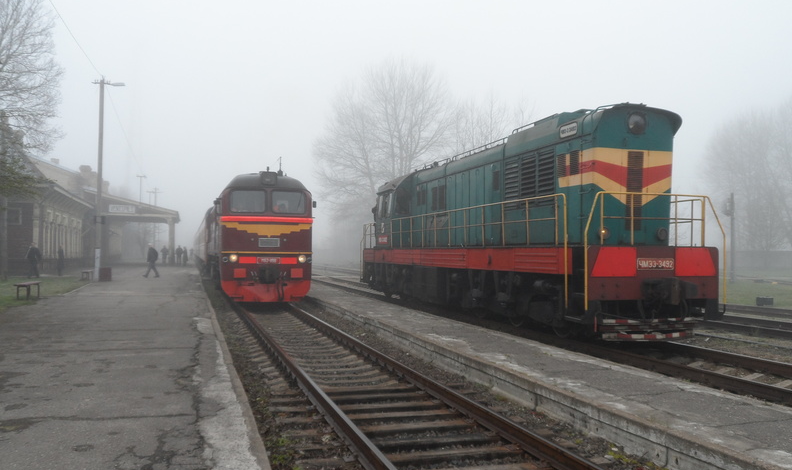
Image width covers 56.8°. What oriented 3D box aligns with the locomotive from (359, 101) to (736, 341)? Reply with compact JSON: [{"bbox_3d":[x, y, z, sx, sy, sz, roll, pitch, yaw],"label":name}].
[{"bbox_3d":[2.448,-0.065,21.354,3.120,4.600,17.200,1,-1,-17],"label":"locomotive"}]

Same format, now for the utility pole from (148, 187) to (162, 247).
[{"bbox_3d":[-25.602,-1.073,78.000,1.500,8.100,0.300,1,-1,-17],"label":"utility pole"}]

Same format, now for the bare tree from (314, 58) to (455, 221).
[{"bbox_3d":[-1.178,-7.327,75.000,14.200,21.500,13.500,0,-1,0],"label":"bare tree"}]

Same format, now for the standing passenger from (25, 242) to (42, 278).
[{"bbox_3d":[-18.321,1.224,37.000,0.620,1.740,0.600,0,-2,37],"label":"standing passenger"}]

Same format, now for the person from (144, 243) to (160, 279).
[{"bbox_3d":[-12.665,1.284,38.000,0.850,1.770,0.550,1,-1,-17],"label":"person"}]

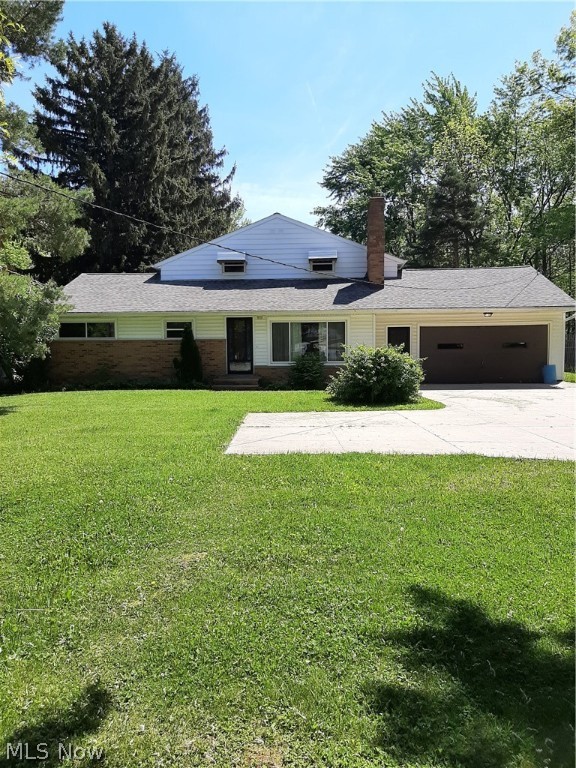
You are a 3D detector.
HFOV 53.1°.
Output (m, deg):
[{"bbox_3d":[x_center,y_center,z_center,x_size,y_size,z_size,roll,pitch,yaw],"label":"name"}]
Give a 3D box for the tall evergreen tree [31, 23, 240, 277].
[{"bbox_3d":[-9.093,-10.928,34.394,12.500,20.507,12.000,0,4,1],"label":"tall evergreen tree"}]

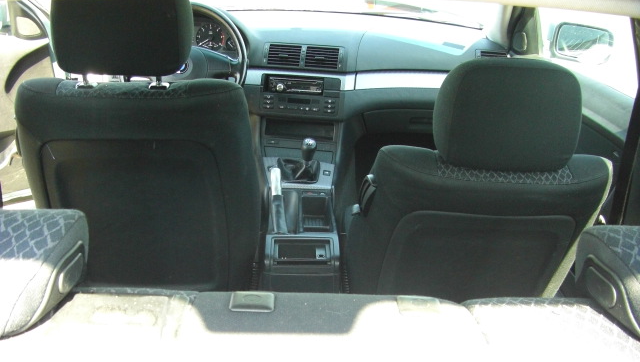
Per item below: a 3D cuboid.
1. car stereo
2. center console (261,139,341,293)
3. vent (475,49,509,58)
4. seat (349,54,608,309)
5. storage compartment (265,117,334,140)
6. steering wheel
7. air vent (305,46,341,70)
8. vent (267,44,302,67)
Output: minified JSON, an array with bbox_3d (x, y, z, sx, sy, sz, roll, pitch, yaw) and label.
[{"bbox_3d":[-0.077,-0.313,2.316,0.182,0.055,0.080,2,5,1],"label":"car stereo"},{"bbox_3d":[-0.057,0.062,1.943,0.205,0.260,0.660,1,17,-3],"label":"center console"},{"bbox_3d":[0.563,-0.399,2.316,0.106,0.068,0.040,0,5,-8],"label":"vent"},{"bbox_3d":[0.295,0.122,1.814,0.520,0.970,0.830,1,17,-3],"label":"seat"},{"bbox_3d":[-0.066,-0.168,2.260,0.220,0.062,0.100,1,7,-3],"label":"storage compartment"},{"bbox_3d":[-0.399,-0.323,2.030,0.380,0.380,0.110,1,-6,-3],"label":"steering wheel"},{"bbox_3d":[0.007,-0.402,2.311,0.112,0.068,0.040,2,2,1],"label":"air vent"},{"bbox_3d":[-0.114,-0.411,2.316,0.112,0.068,0.040,2,2,1],"label":"vent"}]

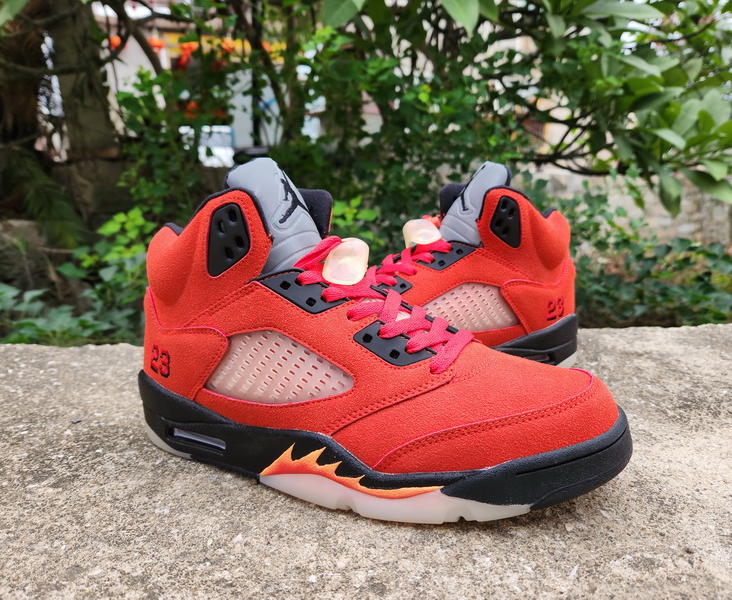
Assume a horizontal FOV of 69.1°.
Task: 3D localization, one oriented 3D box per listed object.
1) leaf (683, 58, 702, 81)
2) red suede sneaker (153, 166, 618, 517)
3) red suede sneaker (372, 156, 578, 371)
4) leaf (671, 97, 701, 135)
[{"bbox_3d":[0.860,-0.605,1.400,0.050,0.068,0.025,6,23,30],"label":"leaf"},{"bbox_3d":[0.002,0.008,0.307,0.301,0.178,0.112,3,12,19],"label":"red suede sneaker"},{"bbox_3d":[0.038,-0.024,0.464,0.301,0.178,0.112,-2,12,-7],"label":"red suede sneaker"},{"bbox_3d":[0.781,-0.446,1.300,0.050,0.105,0.025,27,28,21],"label":"leaf"}]

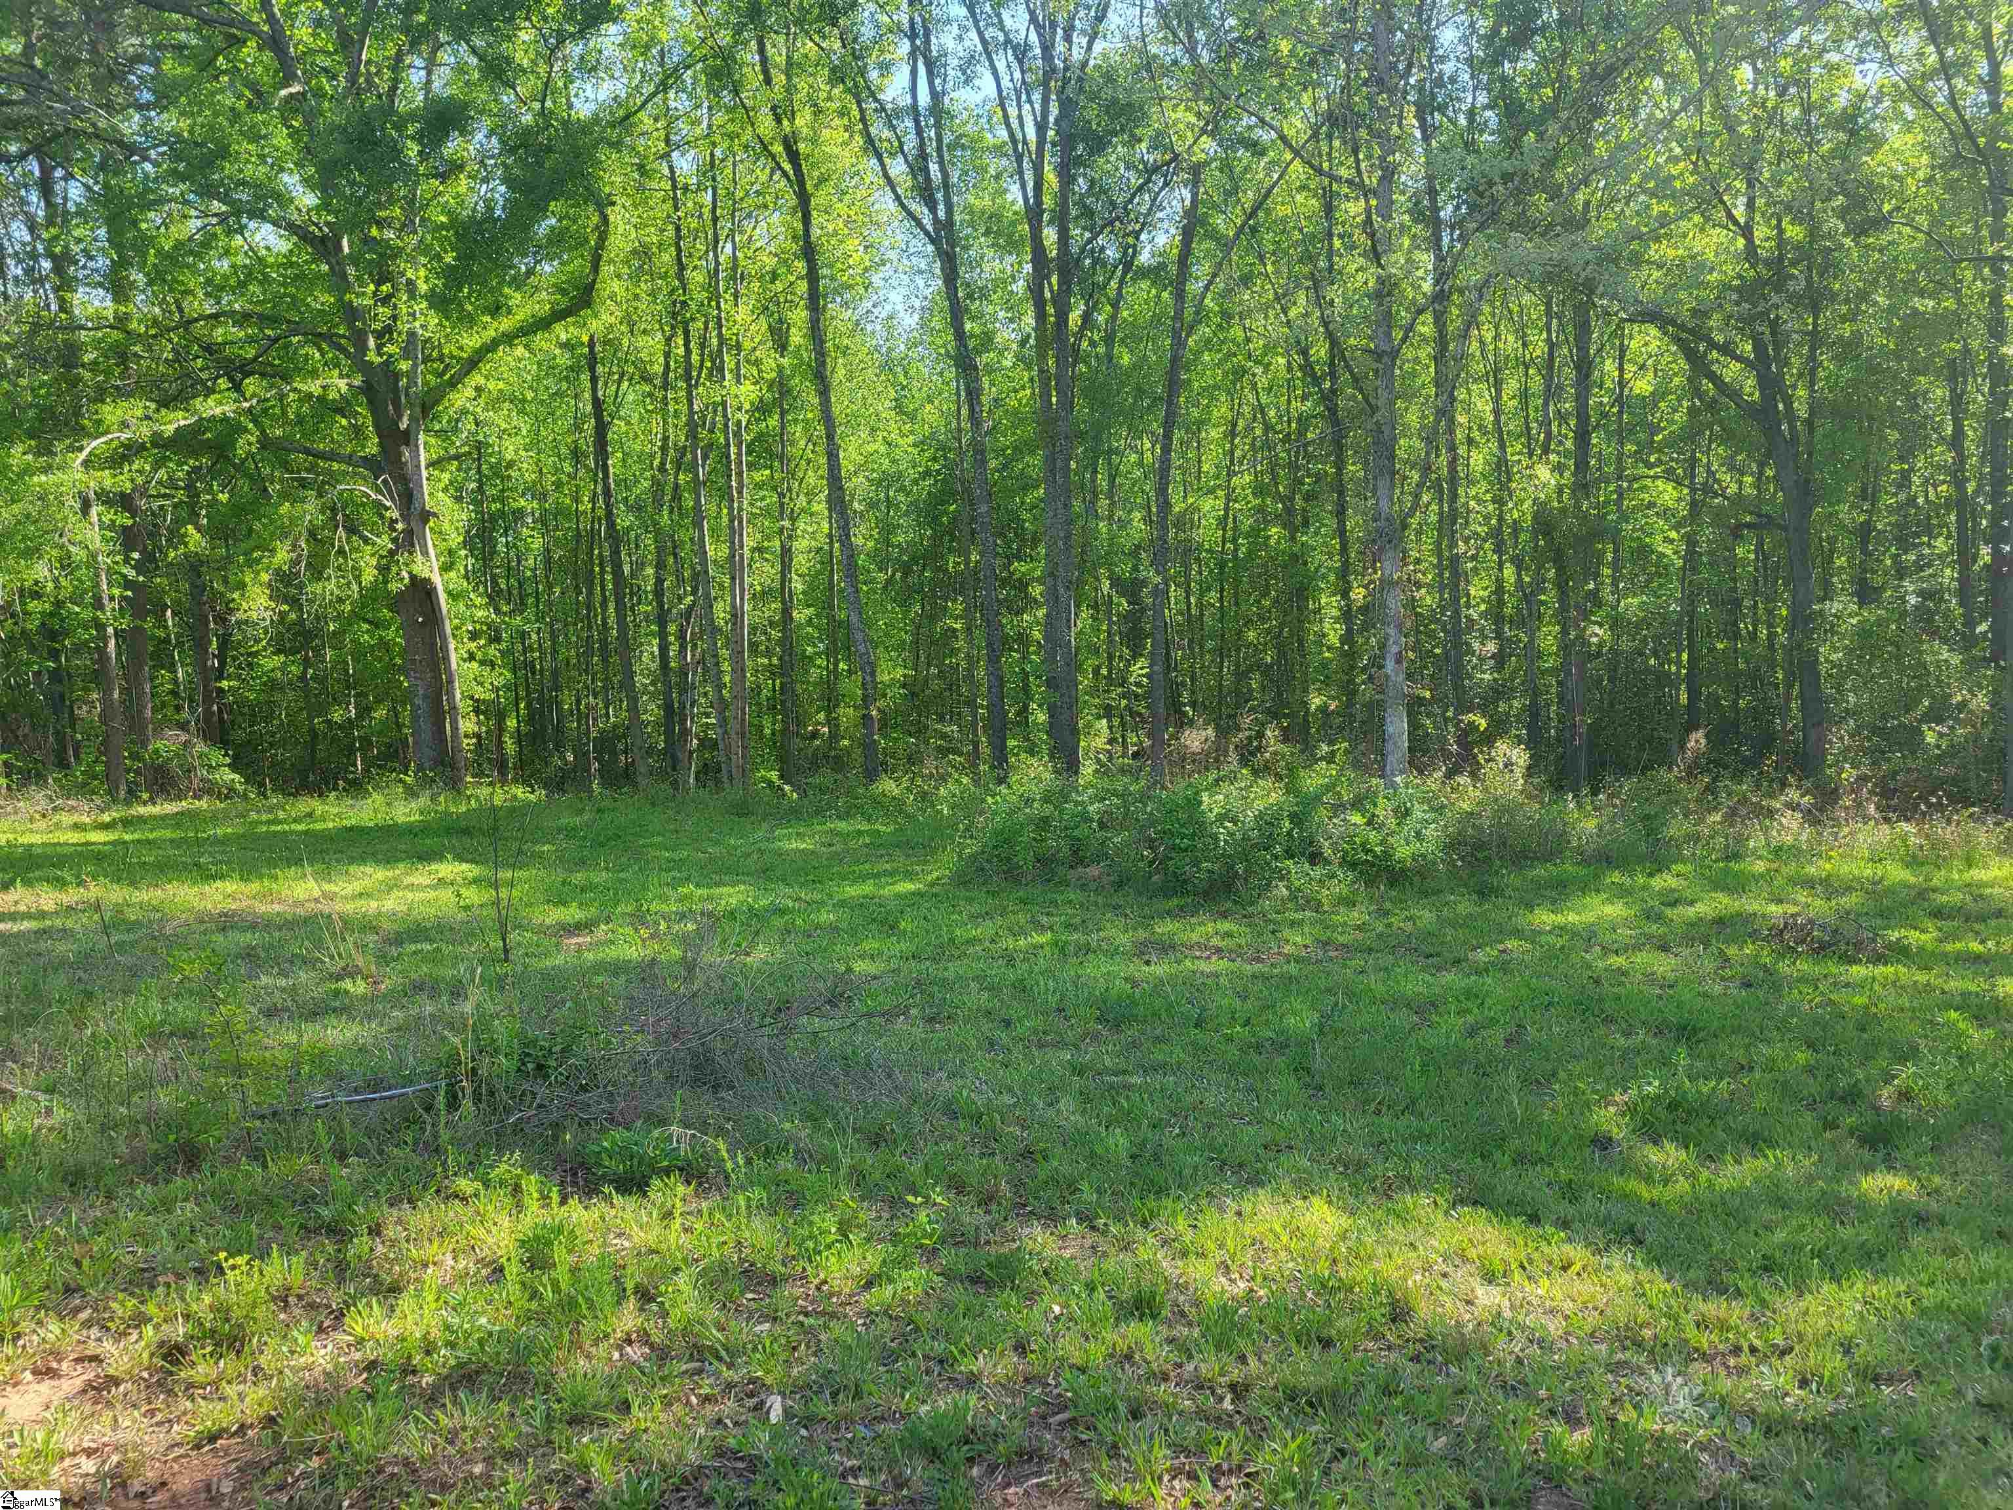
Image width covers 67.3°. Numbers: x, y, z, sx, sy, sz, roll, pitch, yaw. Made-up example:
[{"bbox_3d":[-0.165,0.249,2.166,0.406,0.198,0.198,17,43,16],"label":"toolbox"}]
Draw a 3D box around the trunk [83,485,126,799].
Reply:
[{"bbox_3d":[-13.670,-1.708,22.917,0.335,4.750,0.289,-4,2,0],"label":"trunk"}]

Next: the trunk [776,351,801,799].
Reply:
[{"bbox_3d":[-3.998,-3.366,27.361,0.286,7.970,0.220,-1,2,0],"label":"trunk"}]

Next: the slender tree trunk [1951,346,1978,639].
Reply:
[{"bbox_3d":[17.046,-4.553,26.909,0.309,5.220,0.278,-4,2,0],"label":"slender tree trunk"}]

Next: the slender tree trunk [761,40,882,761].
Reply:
[{"bbox_3d":[-2.901,-5.419,23.795,0.624,11.820,0.302,-7,2,0],"label":"slender tree trunk"}]

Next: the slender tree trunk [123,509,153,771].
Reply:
[{"bbox_3d":[-14.336,-1.886,24.924,0.416,4.320,0.372,-2,2,0],"label":"slender tree trunk"}]

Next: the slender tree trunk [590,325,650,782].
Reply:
[{"bbox_3d":[-6.387,-3.175,24.870,0.312,7.460,0.257,-6,2,0],"label":"slender tree trunk"}]

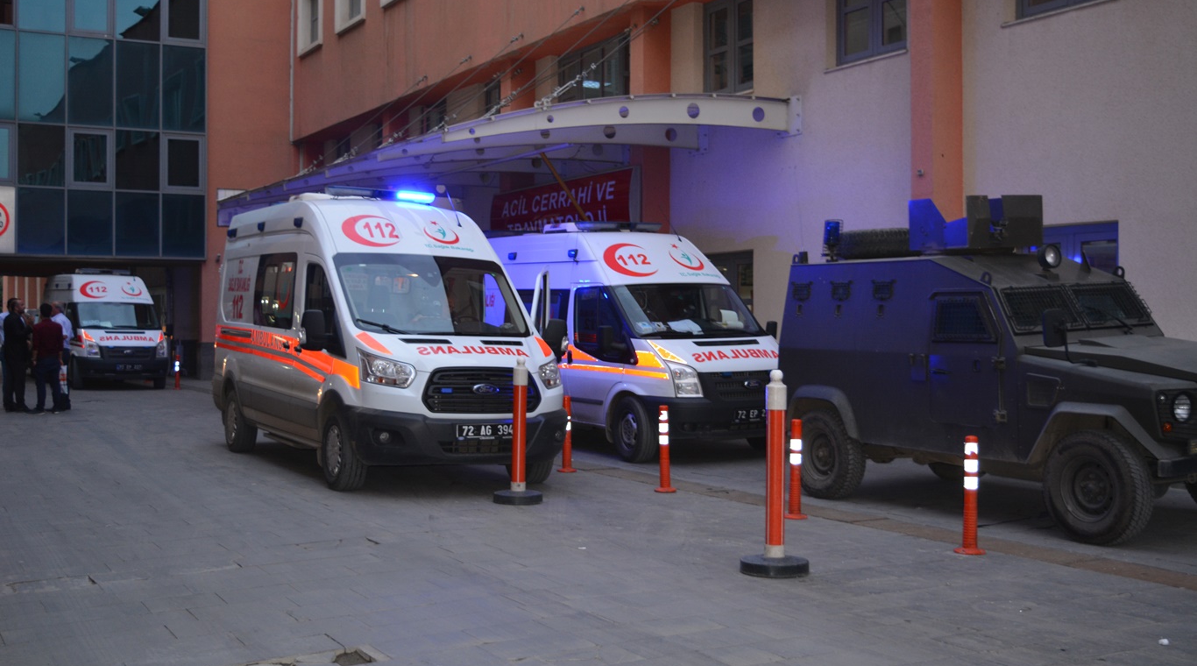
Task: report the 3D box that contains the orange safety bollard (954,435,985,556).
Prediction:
[{"bbox_3d":[2.330,1.009,8.324,0.190,0.740,0.190,0,0,0],"label":"orange safety bollard"}]

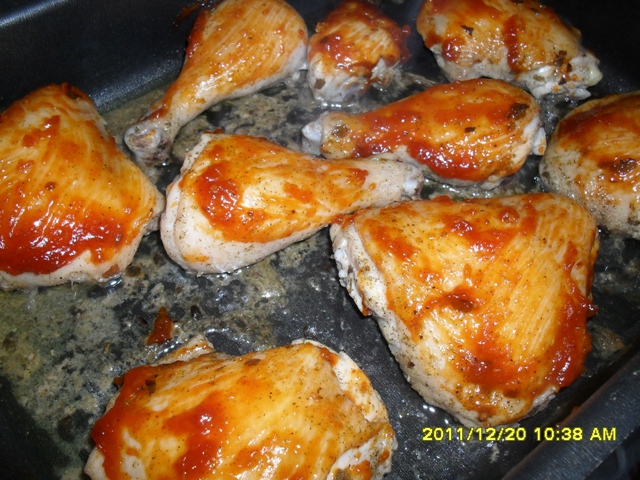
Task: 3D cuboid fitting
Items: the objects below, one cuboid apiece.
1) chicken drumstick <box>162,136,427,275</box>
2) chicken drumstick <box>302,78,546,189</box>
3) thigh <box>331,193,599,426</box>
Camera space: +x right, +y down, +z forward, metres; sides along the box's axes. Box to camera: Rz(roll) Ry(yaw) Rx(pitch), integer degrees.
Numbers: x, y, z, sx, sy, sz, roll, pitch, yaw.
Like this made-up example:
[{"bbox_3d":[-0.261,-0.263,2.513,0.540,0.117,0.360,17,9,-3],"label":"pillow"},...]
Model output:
[{"bbox_3d":[-0.012,-0.024,0.330,0.132,0.049,0.069,-9,47,-8],"label":"chicken drumstick"},{"bbox_3d":[0.059,-0.065,0.369,0.134,0.049,0.060,4,46,3],"label":"chicken drumstick"},{"bbox_3d":[0.068,0.022,0.294,0.120,0.047,0.110,-5,49,-4],"label":"thigh"}]

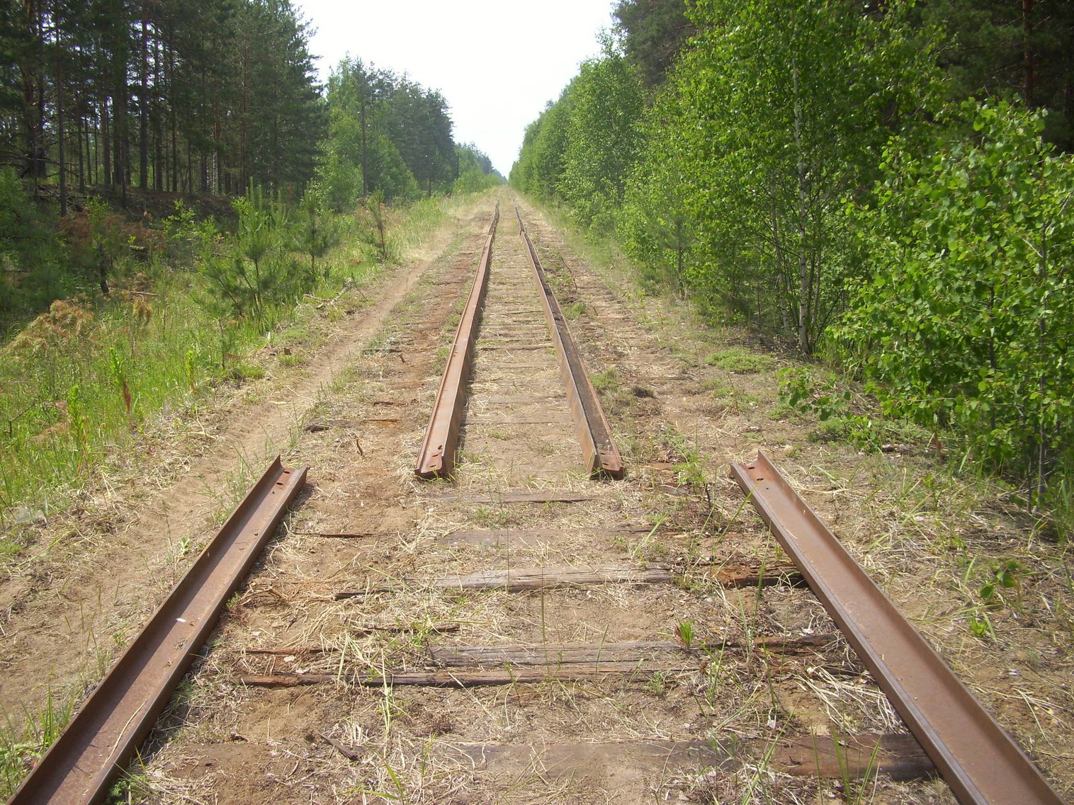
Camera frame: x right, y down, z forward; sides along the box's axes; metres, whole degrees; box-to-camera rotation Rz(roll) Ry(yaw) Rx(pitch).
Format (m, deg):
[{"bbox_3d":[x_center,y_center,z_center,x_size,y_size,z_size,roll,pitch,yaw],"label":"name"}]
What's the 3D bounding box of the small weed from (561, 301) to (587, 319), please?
[{"bbox_3d":[0.440,-1.107,12.571,0.310,0.193,0.340,0,12,0],"label":"small weed"}]

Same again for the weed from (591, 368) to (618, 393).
[{"bbox_3d":[0.531,-0.173,8.243,0.216,0.160,0.260,0,12,0],"label":"weed"}]

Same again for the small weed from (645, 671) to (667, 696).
[{"bbox_3d":[0.385,0.902,3.397,0.070,0.066,0.065,0,12,0],"label":"small weed"}]

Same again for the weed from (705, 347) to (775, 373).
[{"bbox_3d":[1.767,-0.378,9.186,0.599,0.150,0.520,0,12,0],"label":"weed"}]

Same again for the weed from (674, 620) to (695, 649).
[{"bbox_3d":[0.518,0.821,3.704,0.073,0.098,0.072,0,12,0],"label":"weed"}]

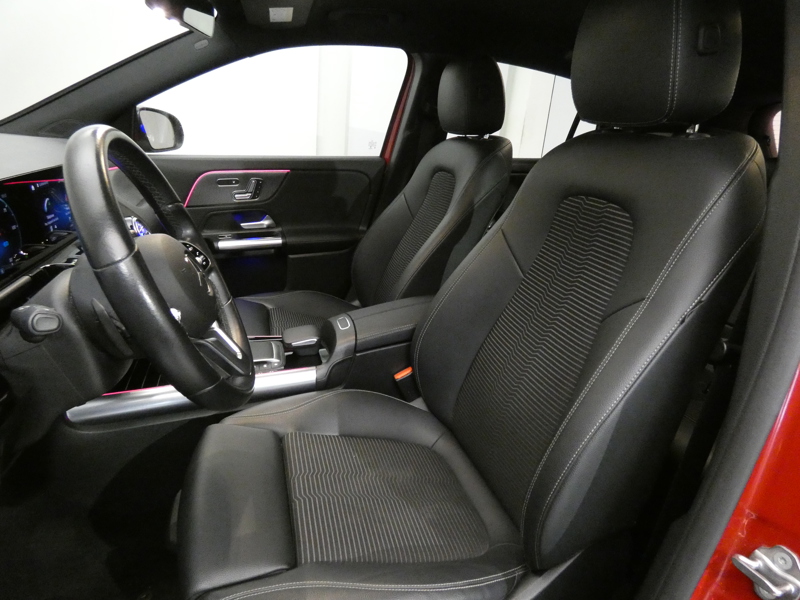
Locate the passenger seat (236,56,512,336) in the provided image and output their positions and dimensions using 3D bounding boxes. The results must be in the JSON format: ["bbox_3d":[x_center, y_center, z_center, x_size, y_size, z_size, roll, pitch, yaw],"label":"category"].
[{"bbox_3d":[-0.126,-0.193,1.391,0.788,1.040,0.535,0,19,-17],"label":"passenger seat"}]

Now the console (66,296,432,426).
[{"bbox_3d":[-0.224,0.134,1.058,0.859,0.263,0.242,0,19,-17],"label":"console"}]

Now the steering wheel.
[{"bbox_3d":[-0.302,-0.025,0.589,0.101,0.376,0.376,-24,24,-8],"label":"steering wheel"}]

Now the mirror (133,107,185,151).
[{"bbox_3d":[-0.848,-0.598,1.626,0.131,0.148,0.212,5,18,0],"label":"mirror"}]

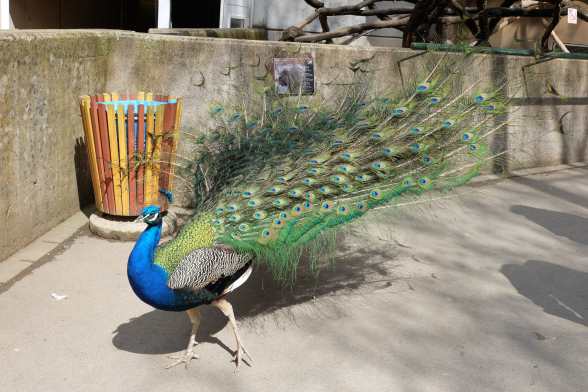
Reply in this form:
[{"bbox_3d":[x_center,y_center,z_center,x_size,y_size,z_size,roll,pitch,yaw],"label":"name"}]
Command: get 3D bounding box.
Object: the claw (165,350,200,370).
[{"bbox_3d":[-0.430,0.628,2.580,0.150,0.045,0.110,-11,17,-41],"label":"claw"}]

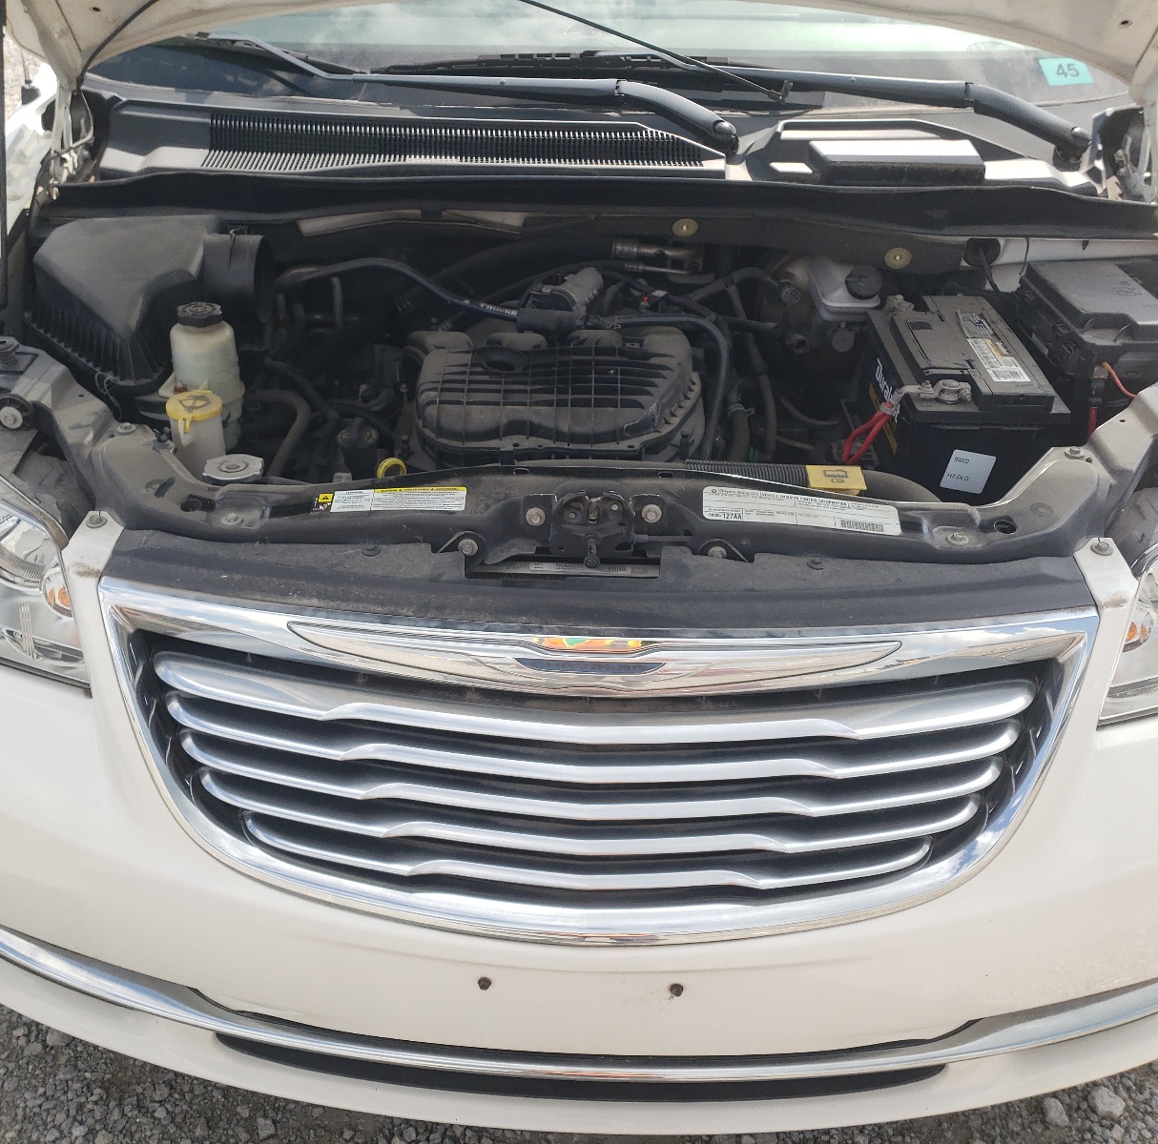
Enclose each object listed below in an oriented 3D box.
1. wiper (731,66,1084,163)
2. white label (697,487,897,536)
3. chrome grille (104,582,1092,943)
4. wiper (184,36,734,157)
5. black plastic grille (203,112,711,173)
[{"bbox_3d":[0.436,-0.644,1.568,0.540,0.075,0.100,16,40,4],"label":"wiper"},{"bbox_3d":[0.208,-0.057,1.069,0.184,0.004,0.046,5,44,-1],"label":"white label"},{"bbox_3d":[0.009,0.164,1.036,0.885,0.285,0.175,2,34,2],"label":"chrome grille"},{"bbox_3d":[-0.162,-0.688,1.600,0.820,0.075,0.110,15,41,11],"label":"wiper"},{"bbox_3d":[-0.156,-0.570,1.498,0.660,0.050,0.130,3,35,4],"label":"black plastic grille"}]

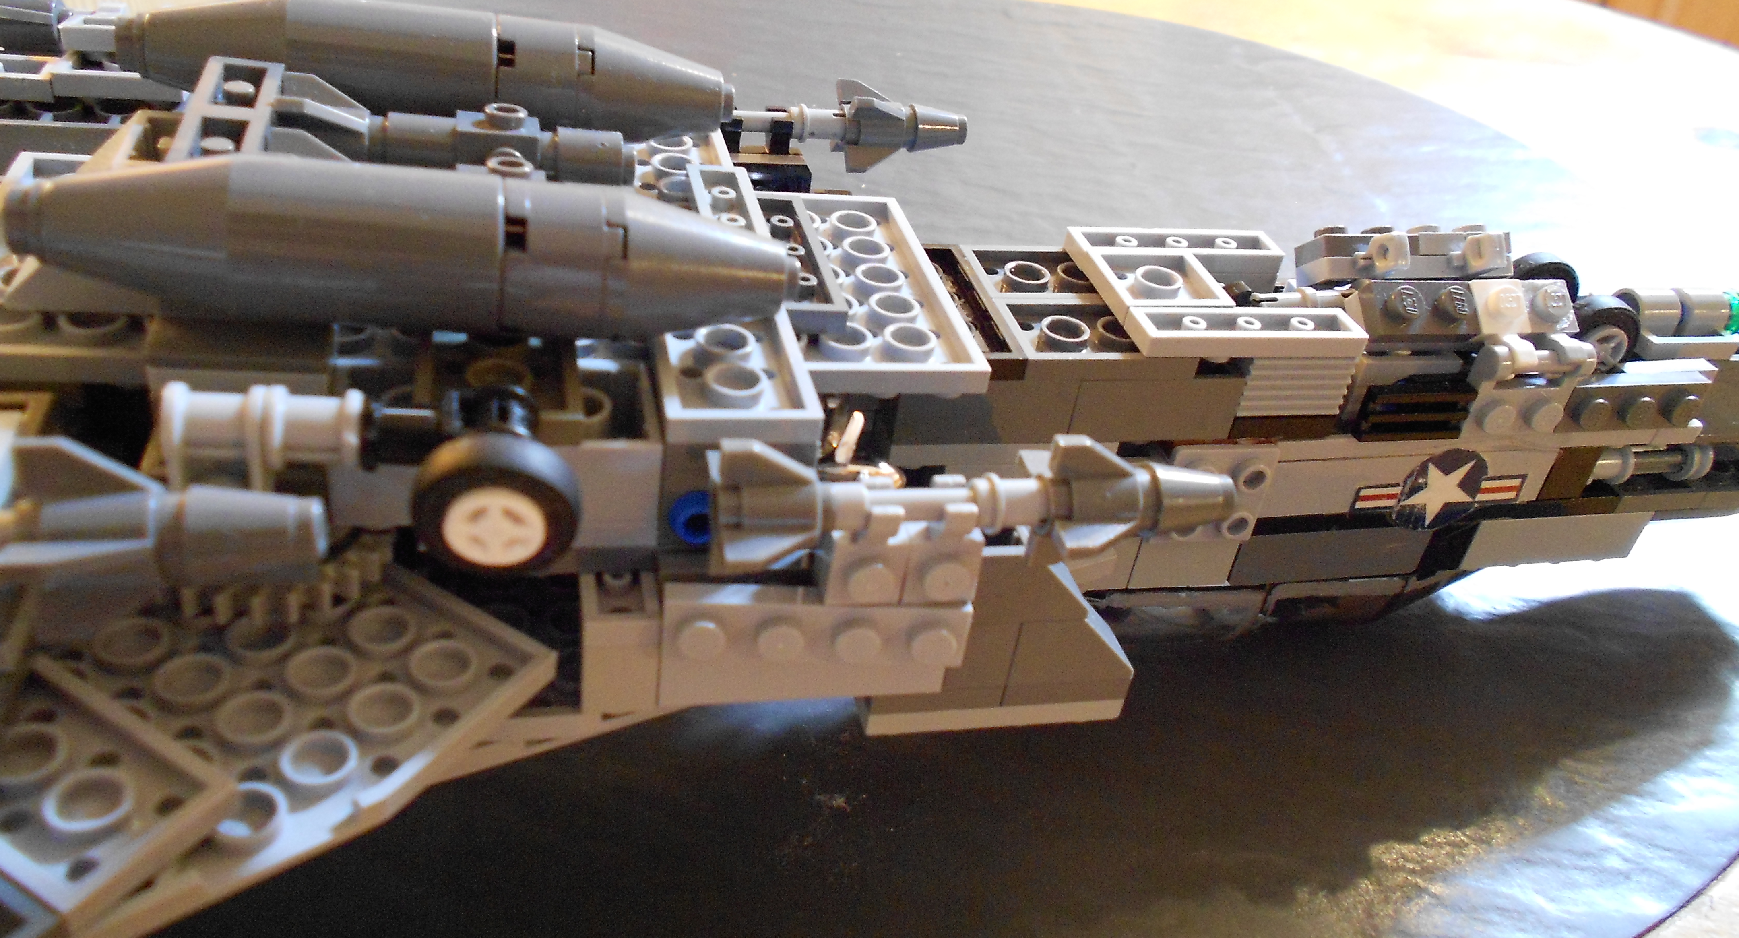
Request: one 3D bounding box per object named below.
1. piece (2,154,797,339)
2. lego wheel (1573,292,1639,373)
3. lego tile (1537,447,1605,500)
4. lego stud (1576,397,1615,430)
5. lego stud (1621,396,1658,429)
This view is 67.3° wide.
[{"bbox_3d":[-0.044,-0.022,0.133,0.076,0.016,0.016,2,35,-18],"label":"piece"},{"bbox_3d":[0.109,-0.019,0.198,0.014,0.014,0.005,-6,37,-11],"label":"lego wheel"},{"bbox_3d":[0.105,-0.002,0.201,0.008,0.010,0.008,-1,36,-15],"label":"lego tile"},{"bbox_3d":[0.104,-0.008,0.189,0.005,0.005,0.002,-1,36,-15],"label":"lego stud"},{"bbox_3d":[0.112,-0.008,0.191,0.005,0.005,0.002,-1,36,-15],"label":"lego stud"}]

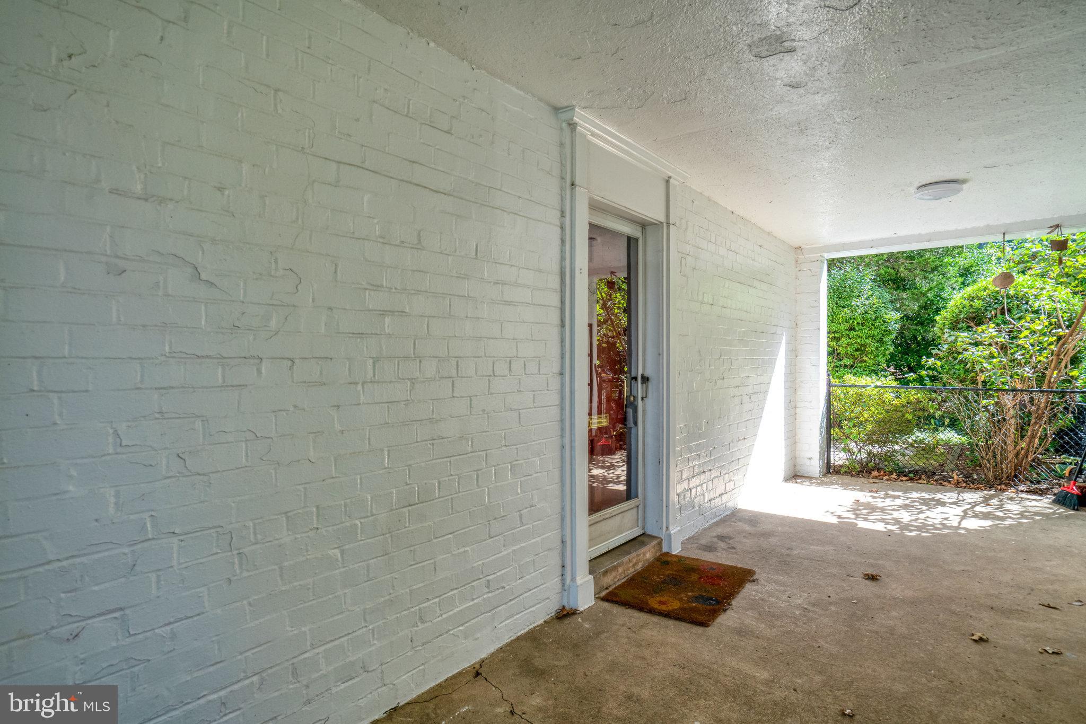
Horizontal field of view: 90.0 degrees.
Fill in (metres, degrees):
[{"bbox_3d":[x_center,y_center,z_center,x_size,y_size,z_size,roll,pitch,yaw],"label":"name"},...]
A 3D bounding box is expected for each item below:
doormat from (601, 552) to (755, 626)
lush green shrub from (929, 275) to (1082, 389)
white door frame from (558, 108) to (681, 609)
[{"bbox_3d":[0.799,1.253,3.086,0.560,0.020,0.835,0,0,34],"label":"doormat"},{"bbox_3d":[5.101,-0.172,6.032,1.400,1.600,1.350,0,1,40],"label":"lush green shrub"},{"bbox_3d":[0.488,0.013,3.206,0.210,2.500,1.255,0,1,40],"label":"white door frame"}]

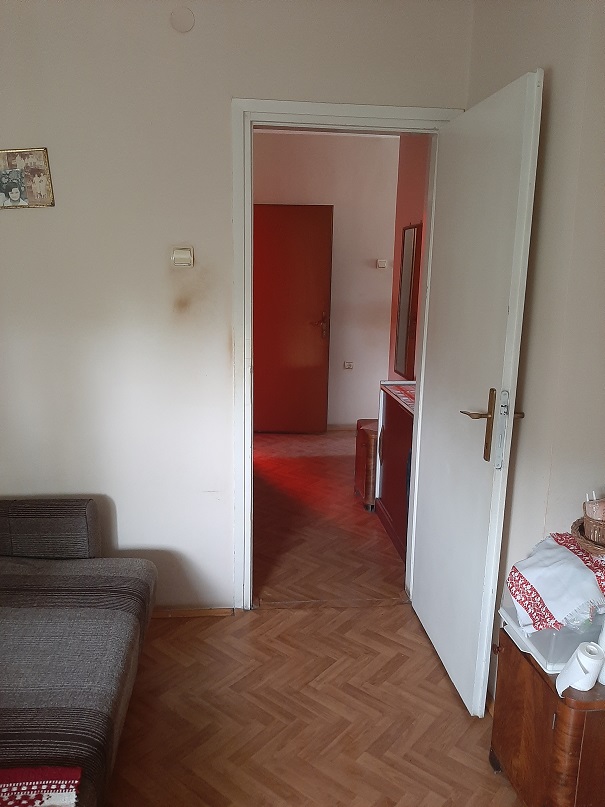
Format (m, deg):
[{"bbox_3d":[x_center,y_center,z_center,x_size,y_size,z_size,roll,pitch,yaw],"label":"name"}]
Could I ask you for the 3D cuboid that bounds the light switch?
[{"bbox_3d":[-0.453,-0.554,2.287,0.080,0.077,0.020,0,12,-5],"label":"light switch"}]

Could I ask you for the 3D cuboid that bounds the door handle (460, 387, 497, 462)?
[{"bbox_3d":[0.543,0.059,1.905,0.060,0.230,0.140,-1,12,-7],"label":"door handle"}]

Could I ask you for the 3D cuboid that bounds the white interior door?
[{"bbox_3d":[0.562,0.009,2.152,0.043,1.990,0.715,-1,12,-7],"label":"white interior door"}]

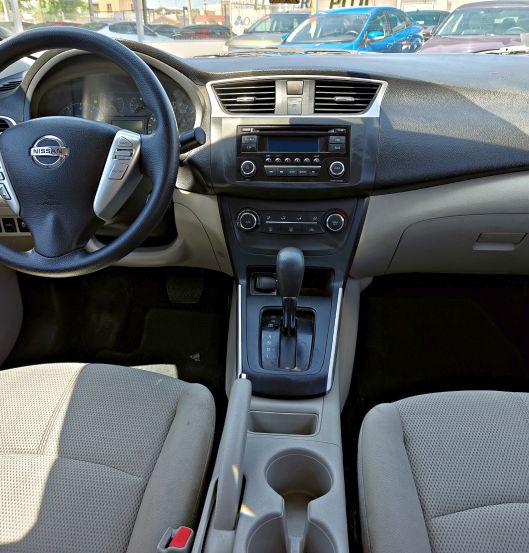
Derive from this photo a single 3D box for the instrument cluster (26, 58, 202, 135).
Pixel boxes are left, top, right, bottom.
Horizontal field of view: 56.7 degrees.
[{"bbox_3d":[-0.290,-0.346,0.948,0.330,0.160,0.090,2,6,3],"label":"instrument cluster"}]

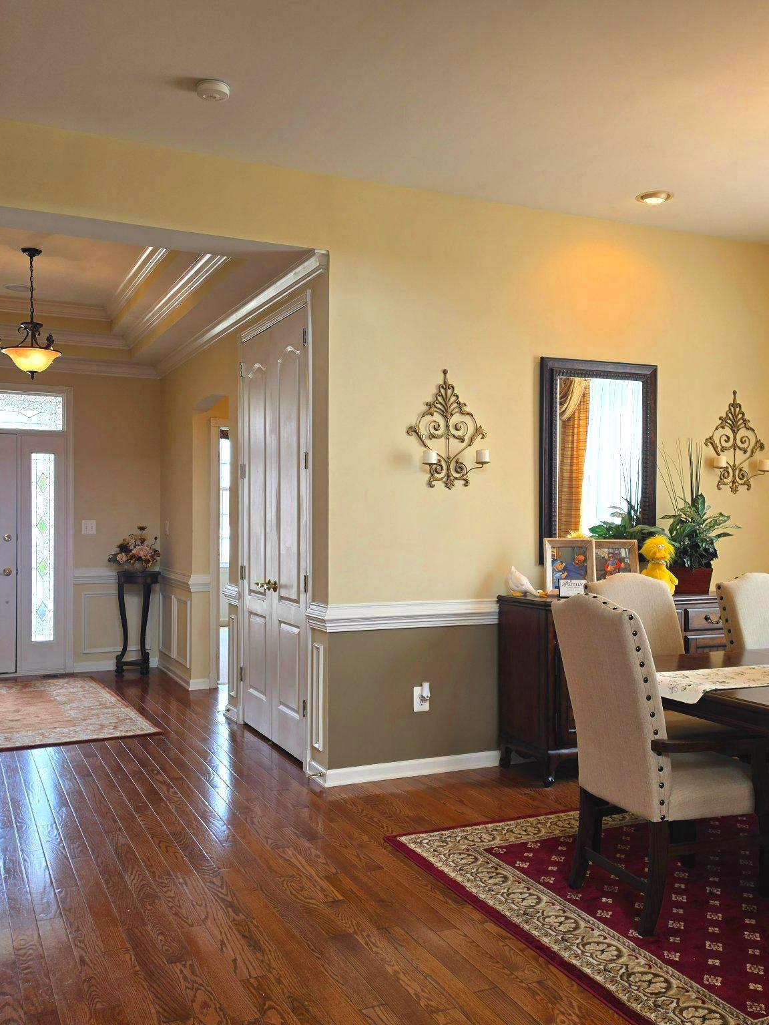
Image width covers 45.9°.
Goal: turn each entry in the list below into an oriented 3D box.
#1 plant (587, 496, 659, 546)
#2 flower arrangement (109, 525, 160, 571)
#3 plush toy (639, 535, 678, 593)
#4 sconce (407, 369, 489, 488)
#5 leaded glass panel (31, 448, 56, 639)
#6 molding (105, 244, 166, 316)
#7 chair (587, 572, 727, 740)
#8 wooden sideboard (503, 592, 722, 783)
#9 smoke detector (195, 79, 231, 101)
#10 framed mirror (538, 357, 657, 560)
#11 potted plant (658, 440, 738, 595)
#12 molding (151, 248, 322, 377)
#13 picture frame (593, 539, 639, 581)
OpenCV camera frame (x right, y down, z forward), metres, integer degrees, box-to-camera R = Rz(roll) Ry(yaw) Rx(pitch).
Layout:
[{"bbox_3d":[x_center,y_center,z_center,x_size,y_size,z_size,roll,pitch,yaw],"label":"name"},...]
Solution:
[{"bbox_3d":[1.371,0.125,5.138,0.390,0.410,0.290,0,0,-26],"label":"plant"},{"bbox_3d":[-2.157,0.311,7.820,0.440,0.410,0.380,0,0,-26],"label":"flower arrangement"},{"bbox_3d":[1.494,0.289,4.930,0.200,0.330,0.170,0,0,5],"label":"plush toy"},{"bbox_3d":[0.359,-0.439,4.744,0.490,0.630,0.130,0,0,-24],"label":"sconce"},{"bbox_3d":[-2.897,0.294,7.709,0.196,1.590,0.030,0,0,-26],"label":"leaded glass panel"},{"bbox_3d":[-1.672,-1.610,6.149,0.100,0.115,2.700,0,0,-26],"label":"molding"},{"bbox_3d":[1.273,0.820,3.934,0.510,1.100,0.630,0,0,-25],"label":"chair"},{"bbox_3d":[1.350,0.914,5.015,1.390,0.930,0.470,0,0,-25],"label":"wooden sideboard"},{"bbox_3d":[-0.682,-1.675,3.612,0.135,0.038,0.135,0,0,0],"label":"smoke detector"},{"bbox_3d":[1.238,-0.283,5.201,0.815,1.147,0.040,0,0,-26],"label":"framed mirror"},{"bbox_3d":[1.734,0.025,5.109,0.390,0.853,0.370,0,0,-26],"label":"potted plant"},{"bbox_3d":[-1.192,-1.259,6.280,0.100,0.120,3.880,0,0,-26],"label":"molding"},{"bbox_3d":[1.308,0.310,5.151,0.265,0.305,0.040,0,-10,-4],"label":"picture frame"}]

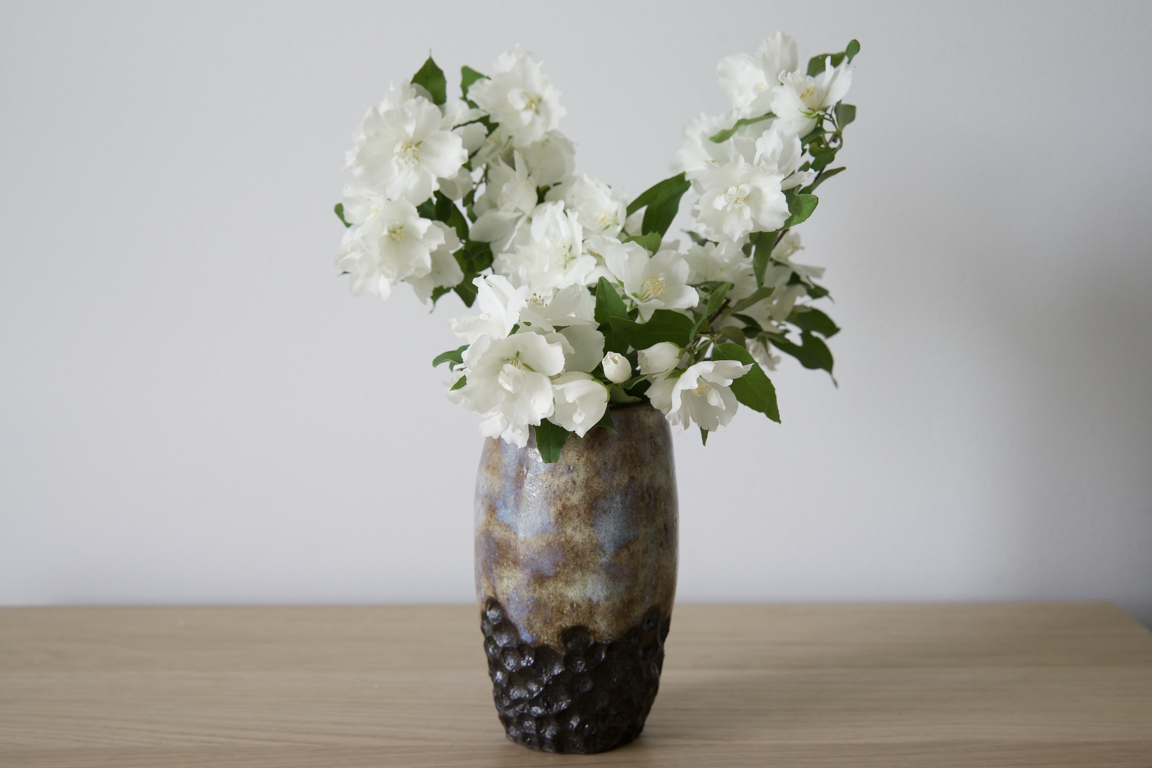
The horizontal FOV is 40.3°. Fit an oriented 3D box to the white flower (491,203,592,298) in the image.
[{"bbox_3d":[-0.015,-0.062,0.735,0.045,0.044,0.031,-1,3,-15],"label":"white flower"}]

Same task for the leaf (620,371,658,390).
[{"bbox_3d":[0.029,-0.002,0.705,0.020,0.008,0.010,-29,16,-27],"label":"leaf"}]

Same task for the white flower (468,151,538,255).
[{"bbox_3d":[-0.036,-0.093,0.805,0.038,0.050,0.034,4,-1,35],"label":"white flower"}]

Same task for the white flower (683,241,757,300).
[{"bbox_3d":[0.075,-0.058,0.815,0.042,0.036,0.032,0,-21,0],"label":"white flower"}]

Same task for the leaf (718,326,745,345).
[{"bbox_3d":[0.087,-0.028,0.880,0.018,0.005,0.012,29,54,18],"label":"leaf"}]

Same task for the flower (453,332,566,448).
[{"bbox_3d":[-0.032,0.003,0.745,0.052,0.053,0.030,-1,7,-6],"label":"flower"}]

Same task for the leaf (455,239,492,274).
[{"bbox_3d":[-0.050,-0.062,0.770,0.020,0.018,0.012,0,4,0],"label":"leaf"}]

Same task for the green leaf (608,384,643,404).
[{"bbox_3d":[0.022,0.005,0.715,0.015,0.008,0.010,11,32,19],"label":"green leaf"}]

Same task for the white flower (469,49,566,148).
[{"bbox_3d":[-0.029,-0.142,0.780,0.047,0.047,0.030,-1,3,-14],"label":"white flower"}]

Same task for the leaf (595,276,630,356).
[{"bbox_3d":[0.017,-0.032,0.725,0.015,0.036,0.011,-6,-5,-10],"label":"leaf"}]

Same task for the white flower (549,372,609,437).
[{"bbox_3d":[0.001,0.009,0.697,0.025,0.027,0.025,1,26,42],"label":"white flower"}]

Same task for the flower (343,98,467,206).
[{"bbox_3d":[-0.092,-0.126,0.845,0.061,0.057,0.036,-1,-3,-6],"label":"flower"}]

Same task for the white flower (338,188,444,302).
[{"bbox_3d":[-0.100,-0.077,0.845,0.057,0.057,0.038,0,-6,-3],"label":"white flower"}]

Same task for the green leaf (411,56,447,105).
[{"bbox_3d":[-0.070,-0.145,0.752,0.018,0.025,0.009,0,4,-6],"label":"green leaf"}]

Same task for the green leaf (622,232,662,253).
[{"bbox_3d":[0.031,-0.066,0.738,0.020,0.013,0.012,-1,5,-11],"label":"green leaf"}]

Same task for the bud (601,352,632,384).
[{"bbox_3d":[0.019,-0.008,0.720,0.013,0.015,0.013,-24,30,0],"label":"bud"}]

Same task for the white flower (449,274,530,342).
[{"bbox_3d":[-0.042,-0.036,0.770,0.042,0.039,0.032,4,-18,33],"label":"white flower"}]

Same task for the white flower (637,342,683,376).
[{"bbox_3d":[0.038,-0.011,0.705,0.019,0.015,0.015,-2,5,-21],"label":"white flower"}]

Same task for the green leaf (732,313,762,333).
[{"bbox_3d":[0.097,-0.035,0.890,0.020,0.005,0.013,26,45,12],"label":"green leaf"}]

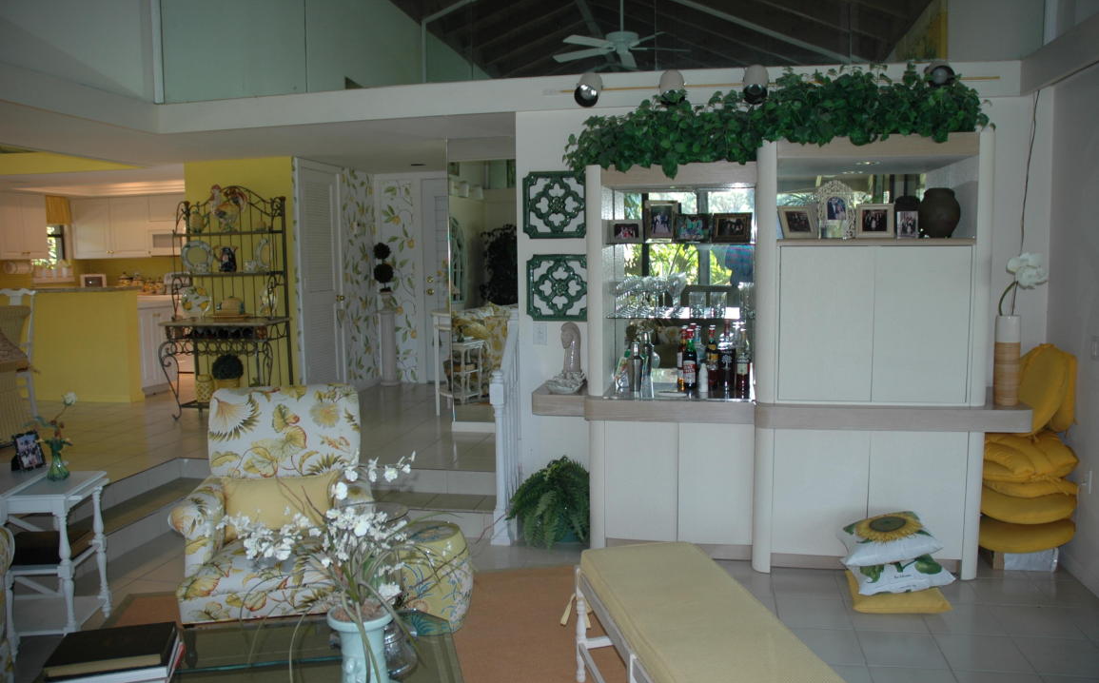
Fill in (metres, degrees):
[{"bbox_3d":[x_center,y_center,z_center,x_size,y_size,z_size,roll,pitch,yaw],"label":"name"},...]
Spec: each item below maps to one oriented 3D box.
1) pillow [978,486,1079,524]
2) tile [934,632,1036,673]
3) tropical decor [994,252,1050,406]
[{"bbox_3d":[2.306,0.791,4.109,0.470,0.140,0.470,0,7,11],"label":"pillow"},{"bbox_3d":[1.691,1.223,3.208,0.320,0.010,0.320,0,6,11],"label":"tile"},{"bbox_3d":[2.256,-0.057,3.937,0.255,0.733,0.165,2,7,24],"label":"tropical decor"}]

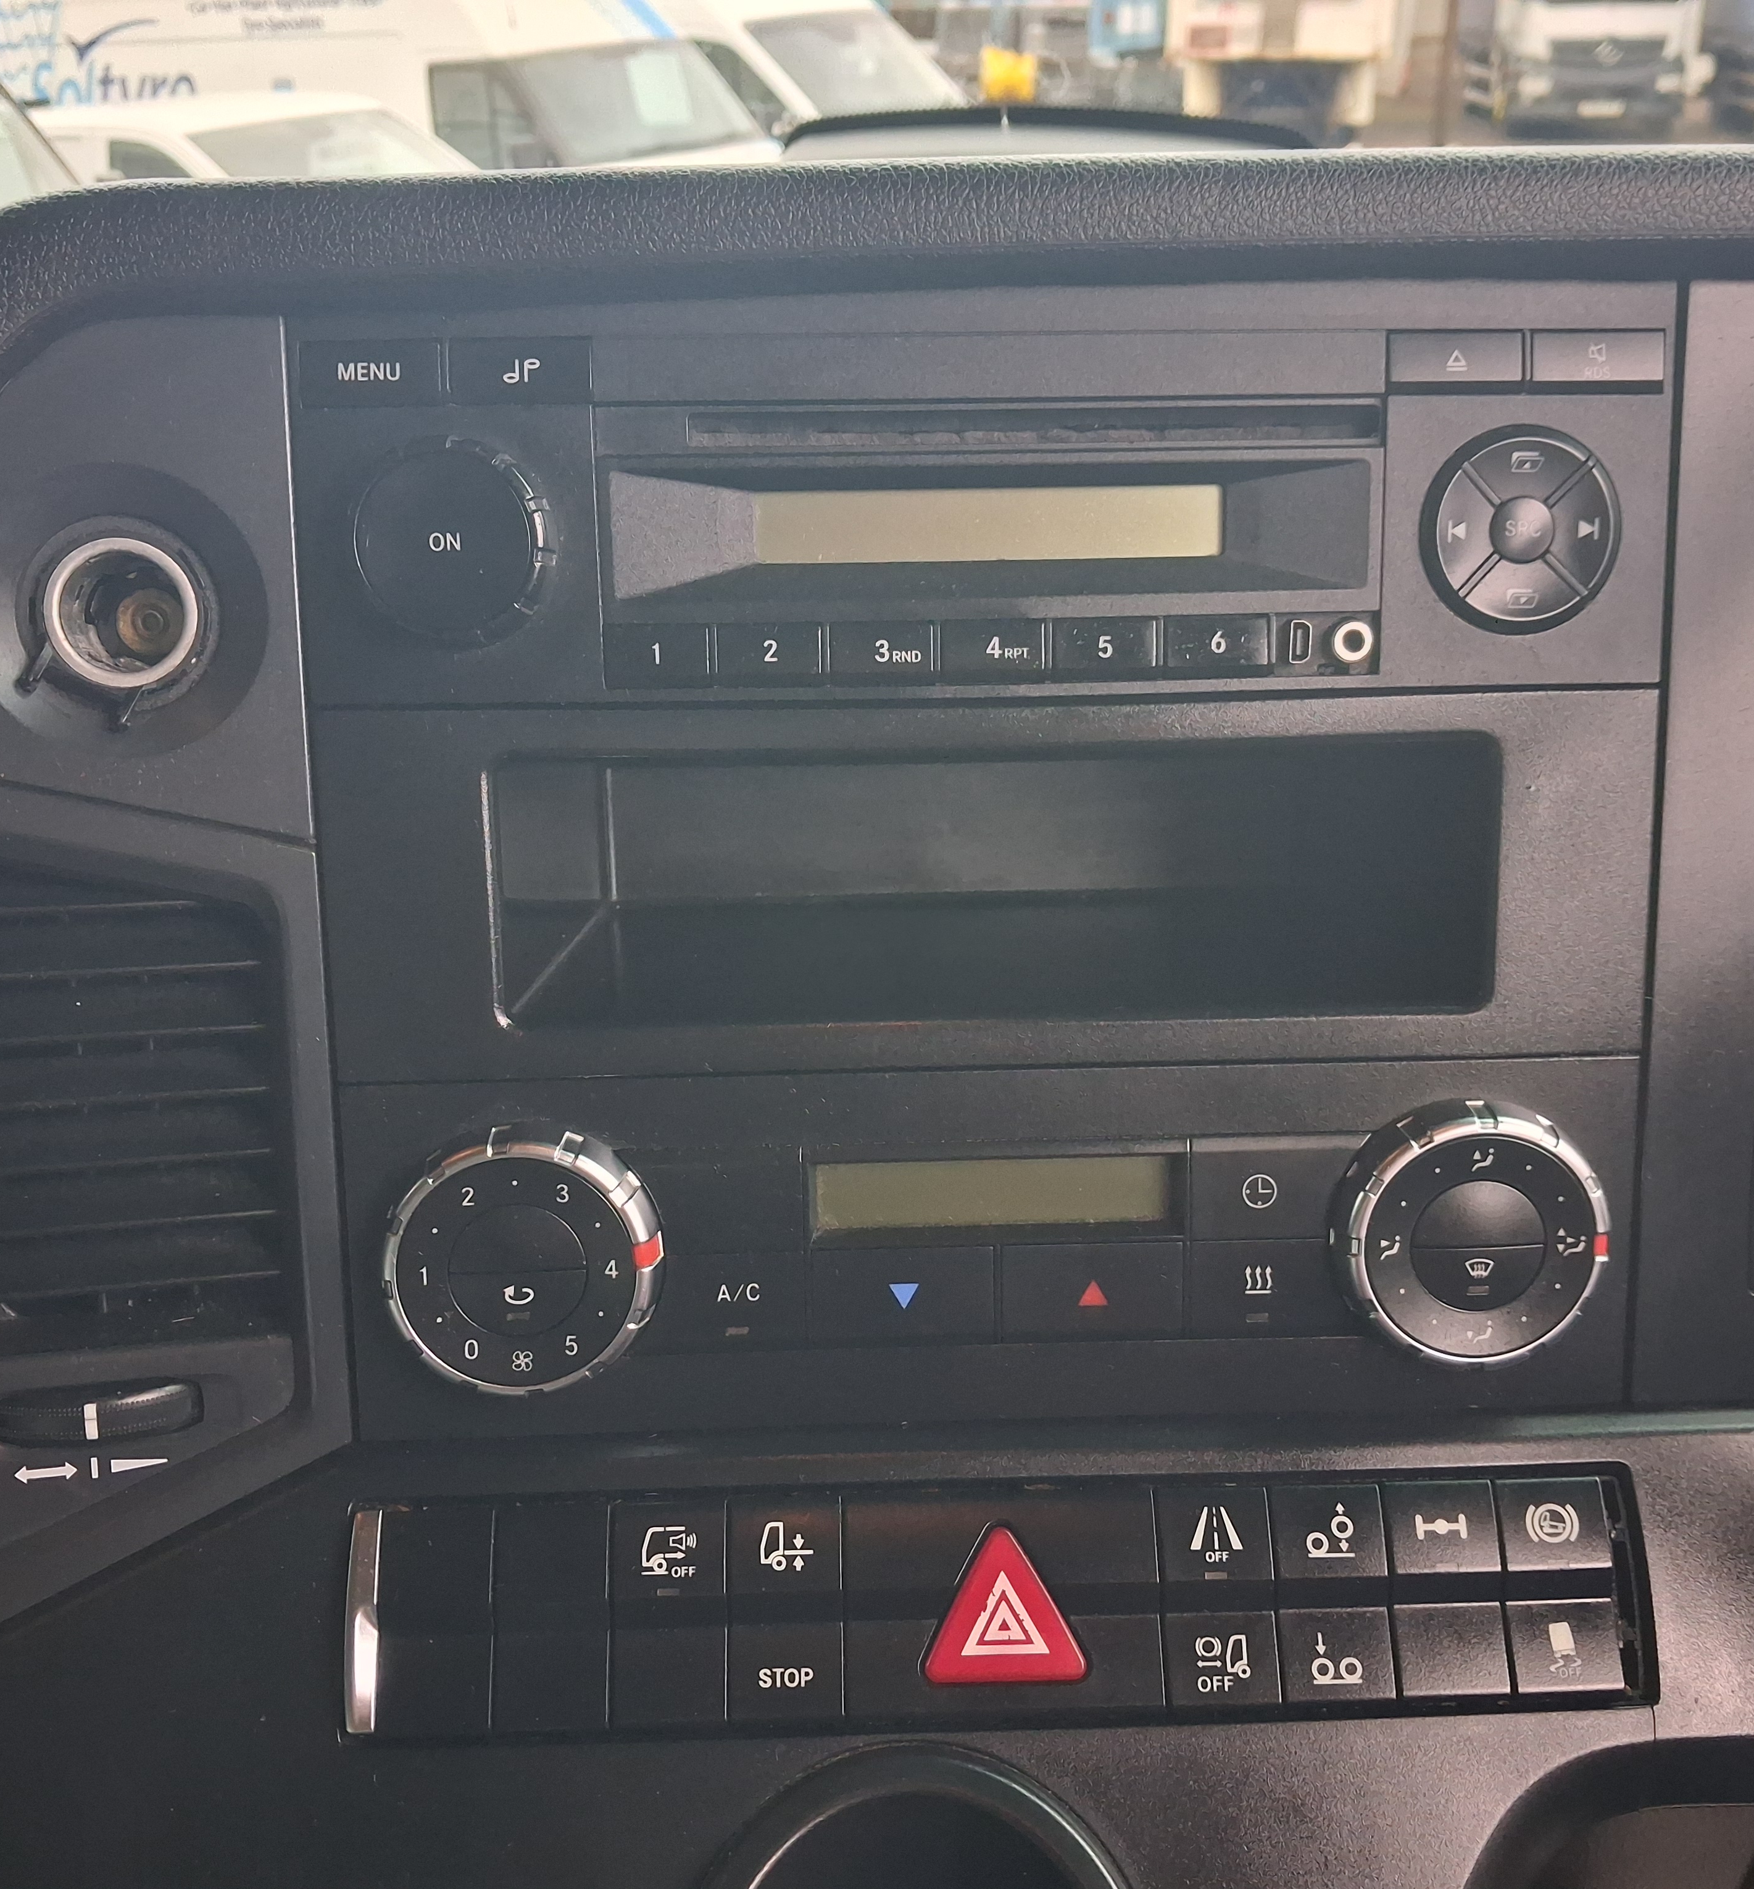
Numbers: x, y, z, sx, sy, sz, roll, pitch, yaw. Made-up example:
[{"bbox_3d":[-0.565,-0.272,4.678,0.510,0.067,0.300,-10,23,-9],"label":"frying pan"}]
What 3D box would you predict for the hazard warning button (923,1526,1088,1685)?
[{"bbox_3d":[0.023,0.122,0.363,0.030,0.027,0.010,-1,-14,-3],"label":"hazard warning button"}]

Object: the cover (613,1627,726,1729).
[{"bbox_3d":[-0.038,0.134,0.360,0.021,0.016,0.010,-1,-14,-3],"label":"cover"}]

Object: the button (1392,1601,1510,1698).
[{"bbox_3d":[0.105,0.130,0.362,0.021,0.016,0.008,-1,-15,-1],"label":"button"}]

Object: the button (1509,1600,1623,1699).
[{"bbox_3d":[0.127,0.131,0.369,0.021,0.016,0.010,-1,-14,-3],"label":"button"}]

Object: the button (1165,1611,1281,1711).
[{"bbox_3d":[0.063,0.132,0.365,0.021,0.017,0.010,-1,-14,-3],"label":"button"}]

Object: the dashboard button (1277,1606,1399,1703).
[{"bbox_3d":[0.084,0.130,0.362,0.021,0.016,0.008,-1,-15,-1],"label":"dashboard button"}]

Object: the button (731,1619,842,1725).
[{"bbox_3d":[-0.017,0.136,0.367,0.021,0.017,0.011,-1,-15,-3],"label":"button"}]

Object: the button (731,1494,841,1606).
[{"bbox_3d":[-0.017,0.112,0.365,0.020,0.019,0.008,-1,-15,-1],"label":"button"}]

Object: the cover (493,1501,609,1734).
[{"bbox_3d":[-0.060,0.125,0.368,0.021,0.040,0.012,-1,-15,-3],"label":"cover"}]

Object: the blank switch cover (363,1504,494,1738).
[{"bbox_3d":[-0.081,0.124,0.361,0.021,0.039,0.010,-1,-14,-3],"label":"blank switch cover"}]

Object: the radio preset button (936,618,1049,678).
[{"bbox_3d":[0.021,-0.053,0.353,0.019,0.010,0.007,-1,9,-2],"label":"radio preset button"}]

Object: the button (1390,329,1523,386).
[{"bbox_3d":[0.102,-0.103,0.350,0.024,0.010,0.008,-1,8,-2],"label":"button"}]

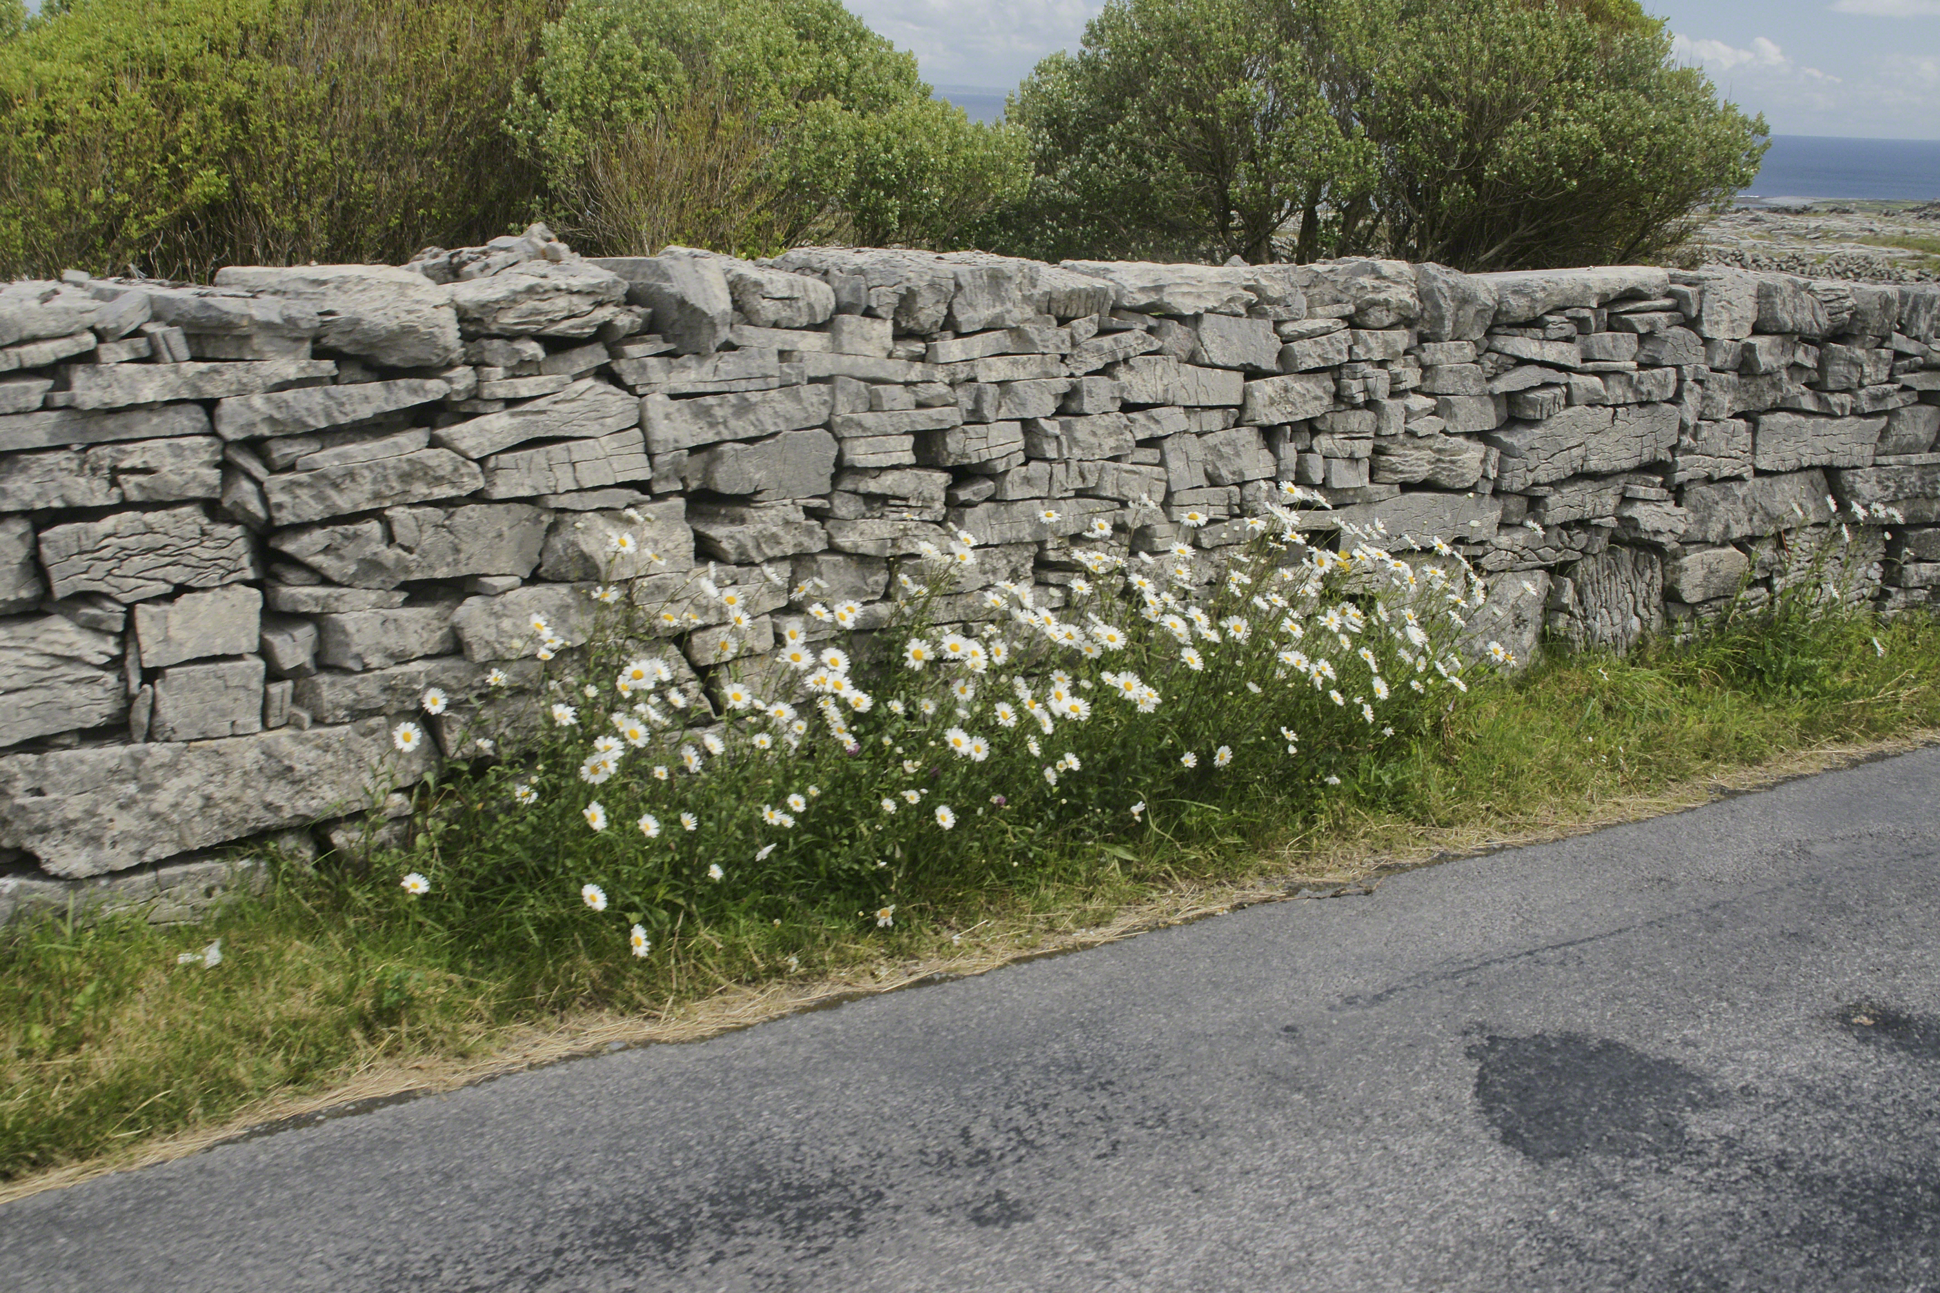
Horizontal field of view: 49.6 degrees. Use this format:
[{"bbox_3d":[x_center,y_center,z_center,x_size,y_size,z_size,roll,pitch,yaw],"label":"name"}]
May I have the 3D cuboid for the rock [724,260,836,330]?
[{"bbox_3d":[-0.487,-0.822,4.824,0.270,0.145,0.270,-8,18,-35],"label":"rock"}]

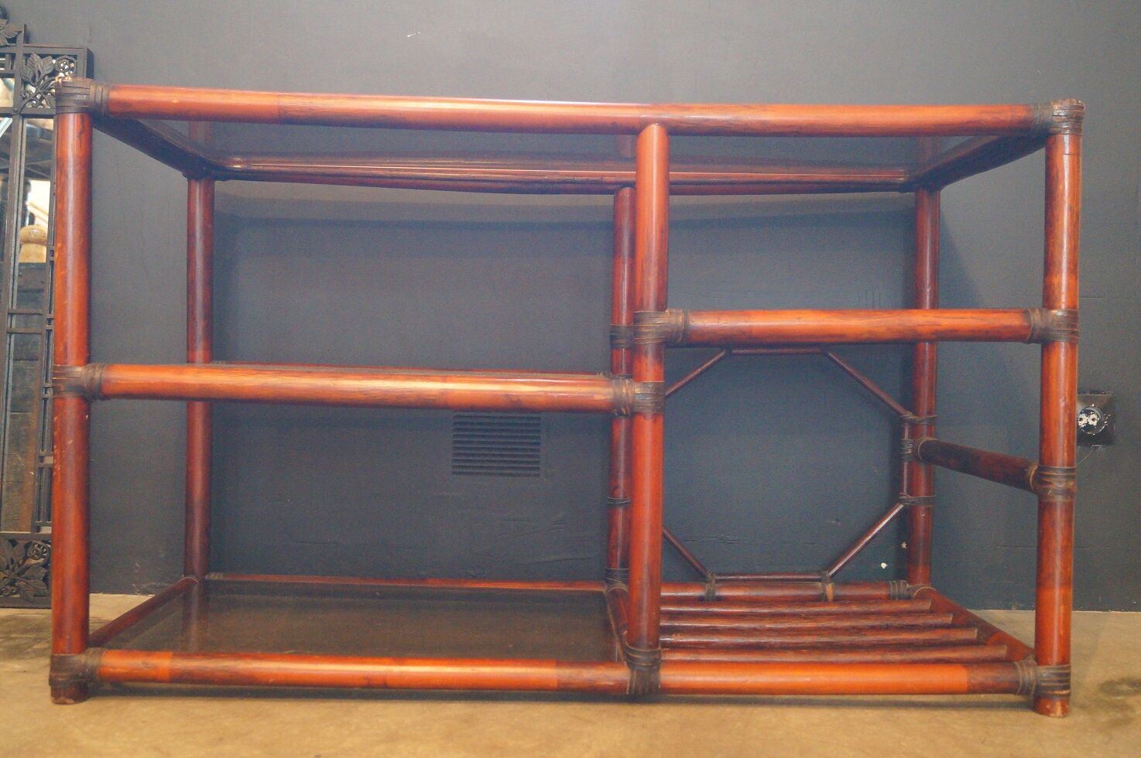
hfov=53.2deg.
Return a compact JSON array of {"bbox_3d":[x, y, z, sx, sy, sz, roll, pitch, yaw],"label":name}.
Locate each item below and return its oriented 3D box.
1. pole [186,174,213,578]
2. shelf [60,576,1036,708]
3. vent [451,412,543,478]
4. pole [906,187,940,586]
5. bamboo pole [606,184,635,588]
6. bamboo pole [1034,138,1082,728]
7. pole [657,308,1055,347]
[{"bbox_3d":[-0.554,0.000,1.702,0.036,0.599,0.036,1,1,-1],"label":"pole"},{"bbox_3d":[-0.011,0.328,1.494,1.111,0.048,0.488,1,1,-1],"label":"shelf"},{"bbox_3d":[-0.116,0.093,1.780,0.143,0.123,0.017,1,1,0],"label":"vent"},{"bbox_3d":[0.534,0.014,1.724,0.036,0.600,0.036,1,1,-1],"label":"pole"},{"bbox_3d":[0.079,0.013,1.715,0.036,0.601,0.036,1,1,-1],"label":"bamboo pole"},{"bbox_3d":[0.544,0.043,1.272,0.036,0.660,0.036,1,1,-1],"label":"bamboo pole"},{"bbox_3d":[0.316,-0.058,1.266,0.448,0.037,0.036,1,1,-1],"label":"pole"}]

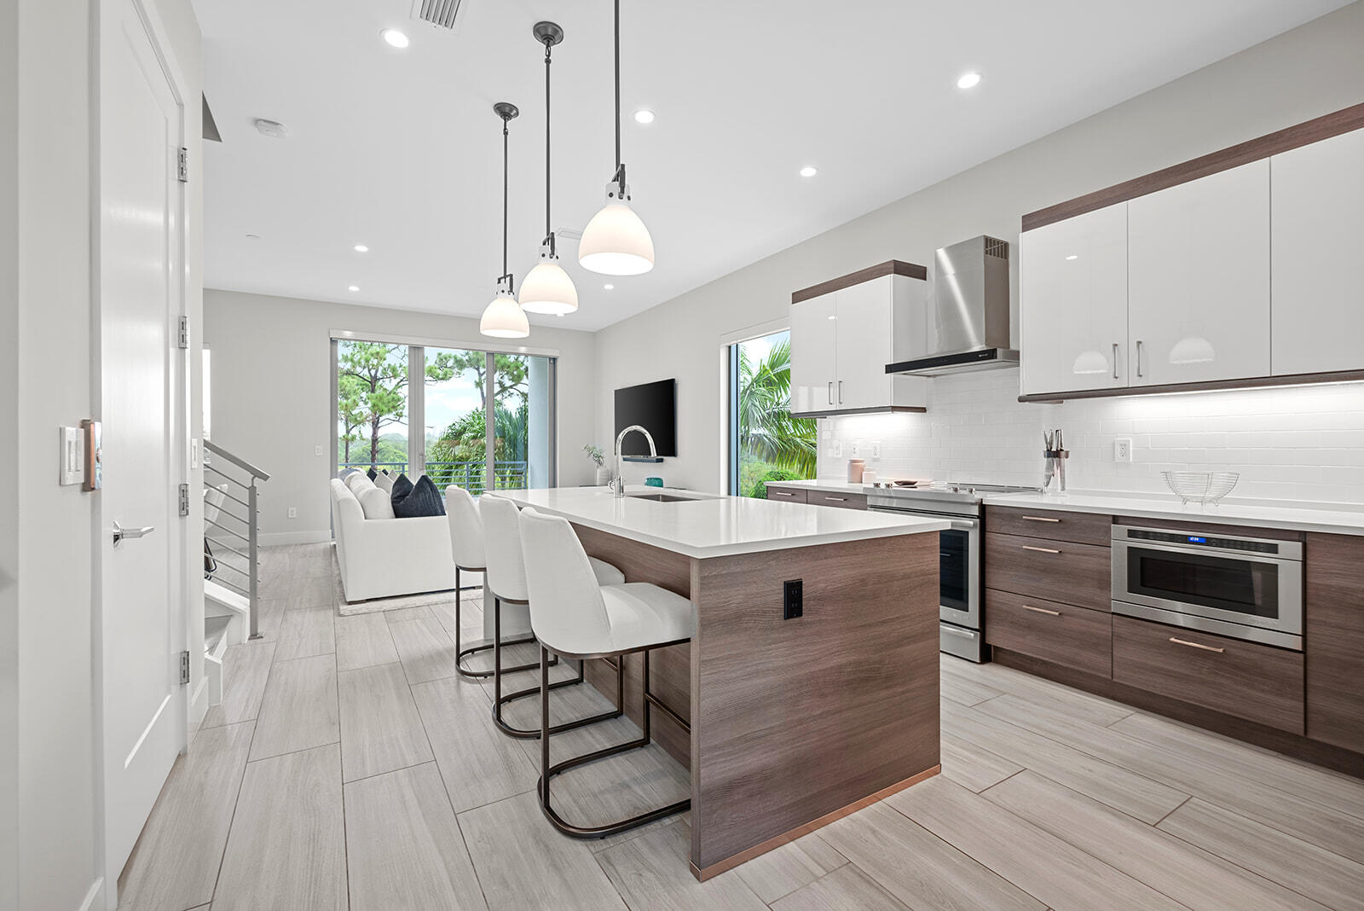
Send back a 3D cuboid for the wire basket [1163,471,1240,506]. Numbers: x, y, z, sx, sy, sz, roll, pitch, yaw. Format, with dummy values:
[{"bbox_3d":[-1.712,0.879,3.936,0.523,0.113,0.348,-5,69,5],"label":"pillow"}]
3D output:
[{"bbox_3d":[2.468,0.163,2.712,0.270,0.158,0.270,0,0,-32],"label":"wire basket"}]

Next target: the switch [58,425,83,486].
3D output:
[{"bbox_3d":[-1.295,0.003,1.212,0.009,0.119,0.118,0,0,-32],"label":"switch"}]

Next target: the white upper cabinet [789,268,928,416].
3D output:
[{"bbox_3d":[1.374,-0.835,4.535,0.372,1.058,1.020,0,0,-32],"label":"white upper cabinet"}]

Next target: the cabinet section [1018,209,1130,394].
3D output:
[{"bbox_3d":[2.091,-0.805,3.050,0.023,0.930,0.509,0,0,-32],"label":"cabinet section"}]

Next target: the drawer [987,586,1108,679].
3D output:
[{"bbox_3d":[2.027,0.876,2.986,0.500,0.307,0.594,0,1,-31],"label":"drawer"}]

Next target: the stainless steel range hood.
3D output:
[{"bbox_3d":[1.802,-0.951,3.660,0.500,0.818,0.757,0,1,-32],"label":"stainless steel range hood"}]

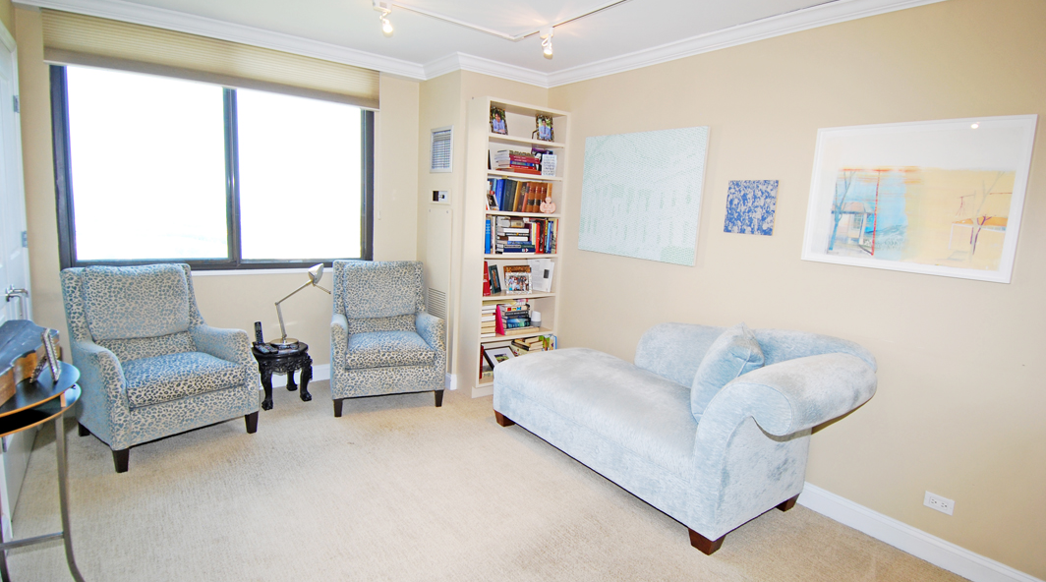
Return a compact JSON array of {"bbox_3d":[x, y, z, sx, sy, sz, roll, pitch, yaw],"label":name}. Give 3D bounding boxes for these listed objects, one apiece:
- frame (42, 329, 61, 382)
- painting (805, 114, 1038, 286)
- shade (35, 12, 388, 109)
[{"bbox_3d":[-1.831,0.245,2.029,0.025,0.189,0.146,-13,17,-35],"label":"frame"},{"bbox_3d":[1.759,-0.429,2.423,0.030,0.674,0.830,-4,11,-37],"label":"painting"},{"bbox_3d":[-1.975,-1.551,3.640,2.010,0.303,0.056,-4,11,-37],"label":"shade"}]

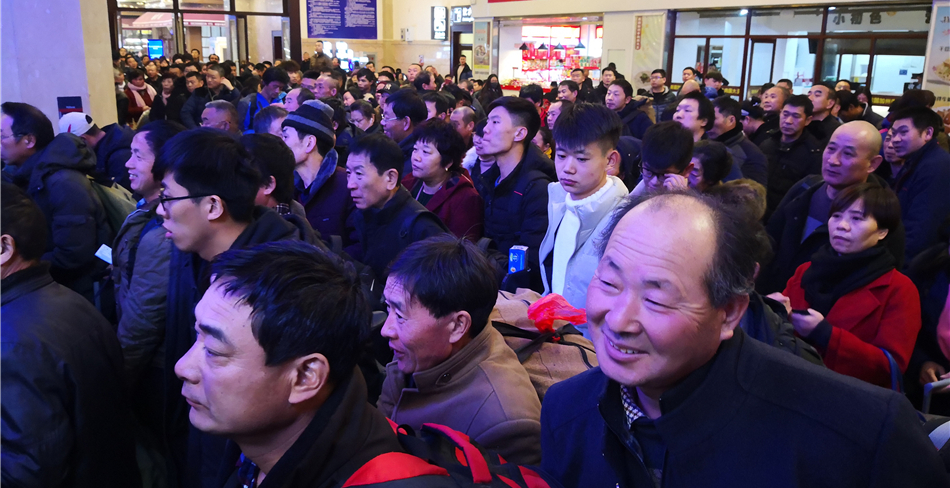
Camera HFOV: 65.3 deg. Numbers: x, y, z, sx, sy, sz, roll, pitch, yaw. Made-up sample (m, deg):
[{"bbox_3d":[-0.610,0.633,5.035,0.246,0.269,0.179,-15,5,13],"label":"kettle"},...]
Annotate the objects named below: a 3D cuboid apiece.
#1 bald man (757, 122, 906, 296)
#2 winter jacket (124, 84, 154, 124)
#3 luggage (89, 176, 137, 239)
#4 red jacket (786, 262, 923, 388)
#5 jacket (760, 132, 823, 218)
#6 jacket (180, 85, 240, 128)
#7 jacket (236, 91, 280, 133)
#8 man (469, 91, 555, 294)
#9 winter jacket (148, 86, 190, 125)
[{"bbox_3d":[1.293,0.392,2.792,0.320,1.710,0.510,-10,19,-36],"label":"bald man"},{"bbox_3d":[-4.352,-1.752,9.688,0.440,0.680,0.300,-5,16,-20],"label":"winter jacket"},{"bbox_3d":[-1.463,-0.069,3.057,0.220,0.440,0.320,-5,16,-21],"label":"luggage"},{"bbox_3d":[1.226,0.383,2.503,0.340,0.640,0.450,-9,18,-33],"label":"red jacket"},{"bbox_3d":[1.909,-0.316,4.443,0.310,0.720,0.500,-12,20,-40],"label":"jacket"},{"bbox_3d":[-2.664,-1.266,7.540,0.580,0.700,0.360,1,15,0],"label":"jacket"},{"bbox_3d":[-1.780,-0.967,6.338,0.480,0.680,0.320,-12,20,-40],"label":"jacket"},{"bbox_3d":[0.180,0.242,3.242,0.330,1.740,0.520,-11,19,-36],"label":"man"},{"bbox_3d":[-3.786,-1.596,9.293,0.460,0.720,0.300,-4,16,-17],"label":"winter jacket"}]

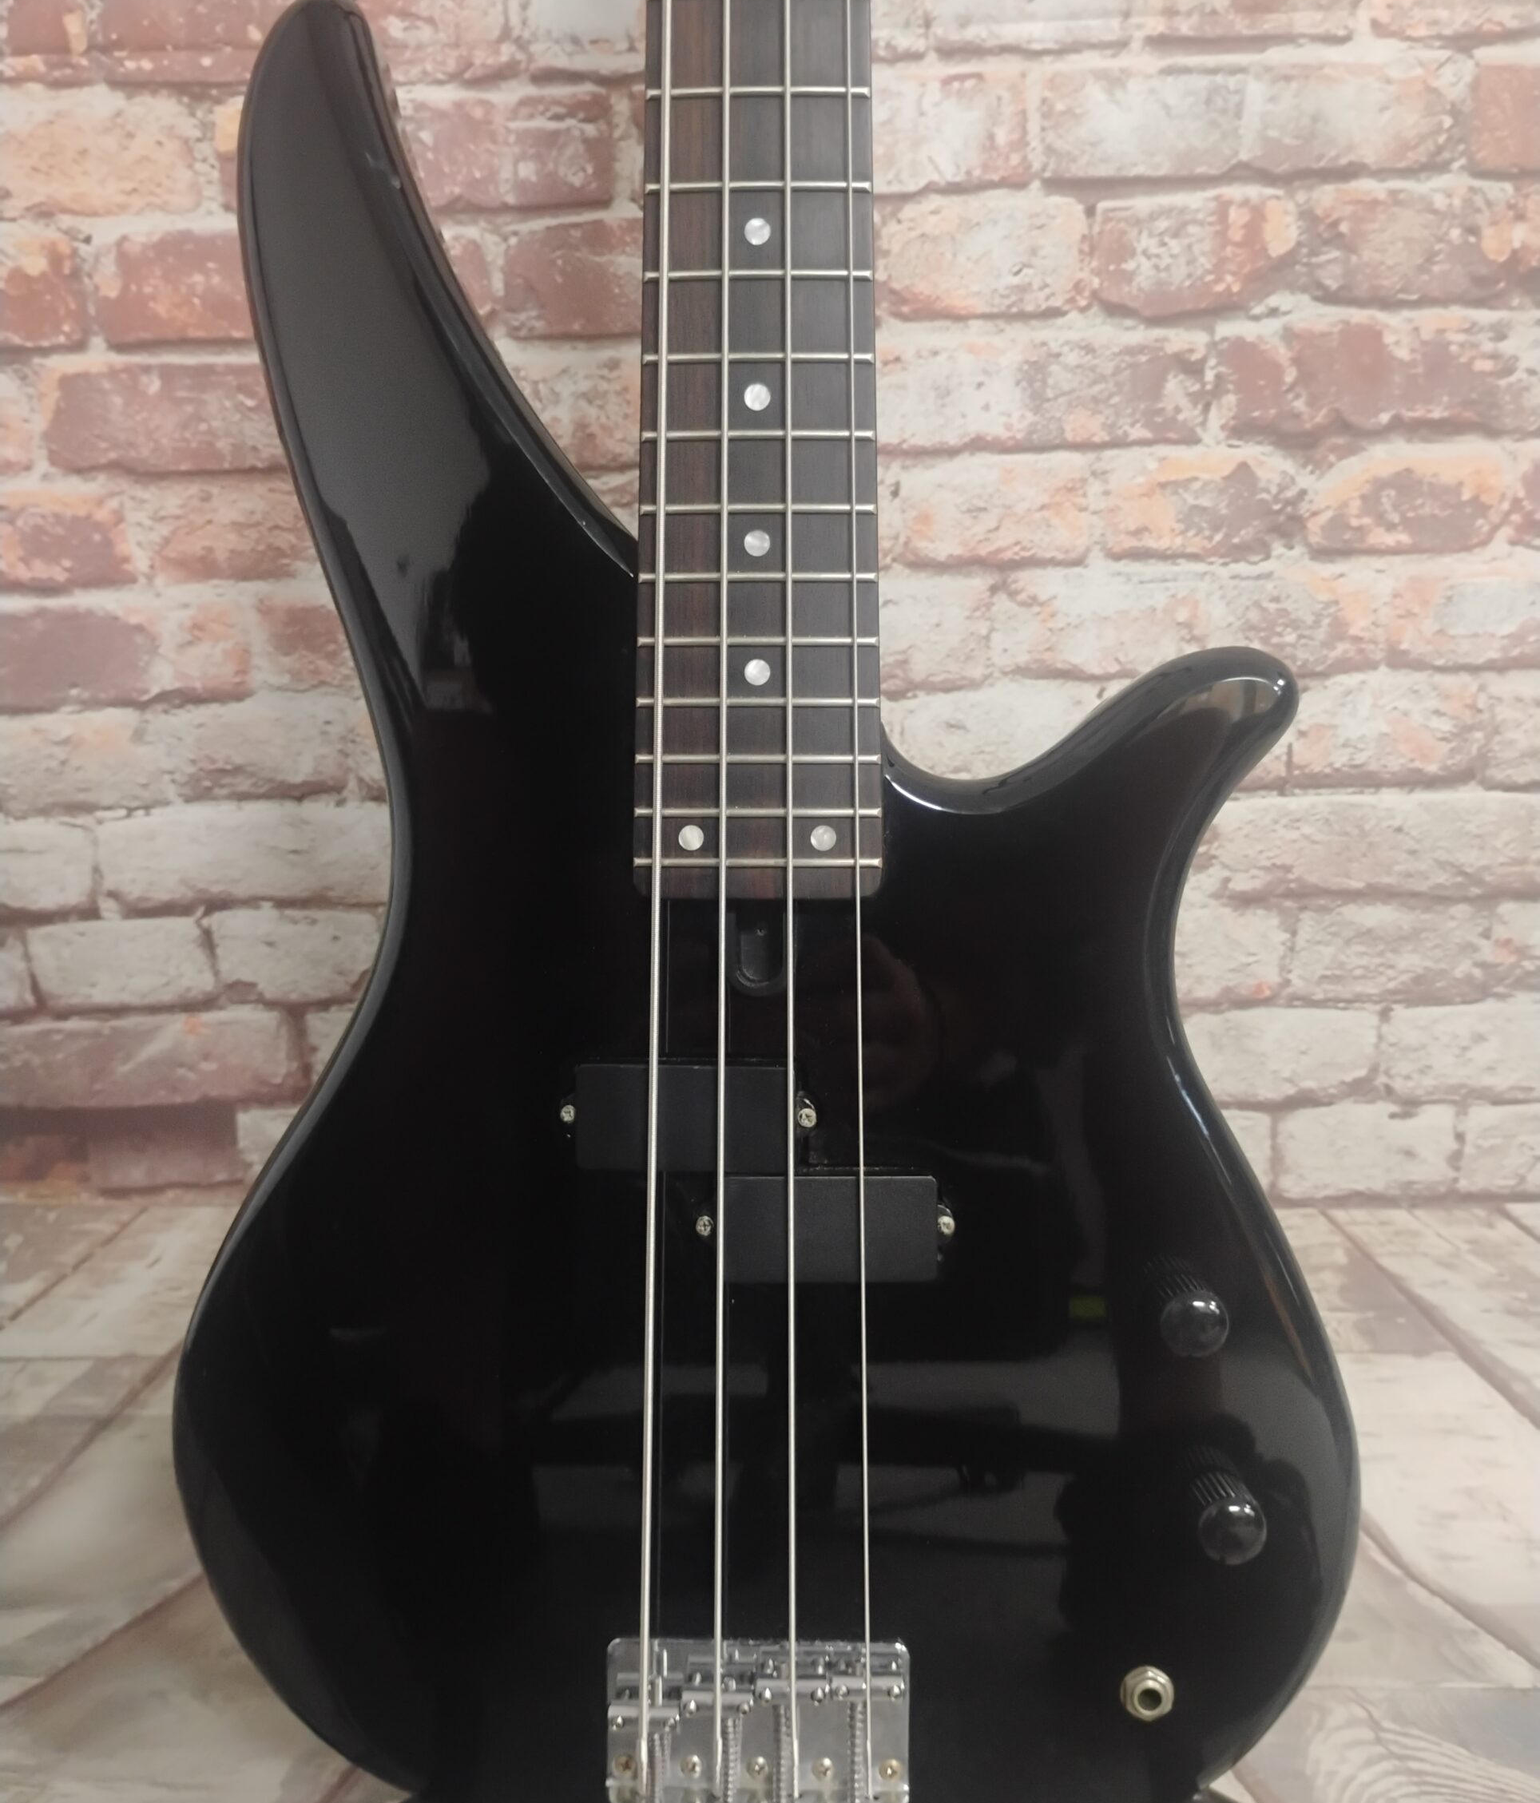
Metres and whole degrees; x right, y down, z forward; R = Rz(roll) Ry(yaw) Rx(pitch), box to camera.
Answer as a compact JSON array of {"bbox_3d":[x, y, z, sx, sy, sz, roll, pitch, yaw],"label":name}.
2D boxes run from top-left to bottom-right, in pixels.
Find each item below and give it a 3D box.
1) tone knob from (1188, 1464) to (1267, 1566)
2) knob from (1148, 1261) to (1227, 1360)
[{"bbox_3d":[0.119,0.162,0.434,0.017,0.017,0.018,0,4,1],"label":"tone knob"},{"bbox_3d":[0.109,0.107,0.430,0.017,0.017,0.018,0,4,1],"label":"knob"}]

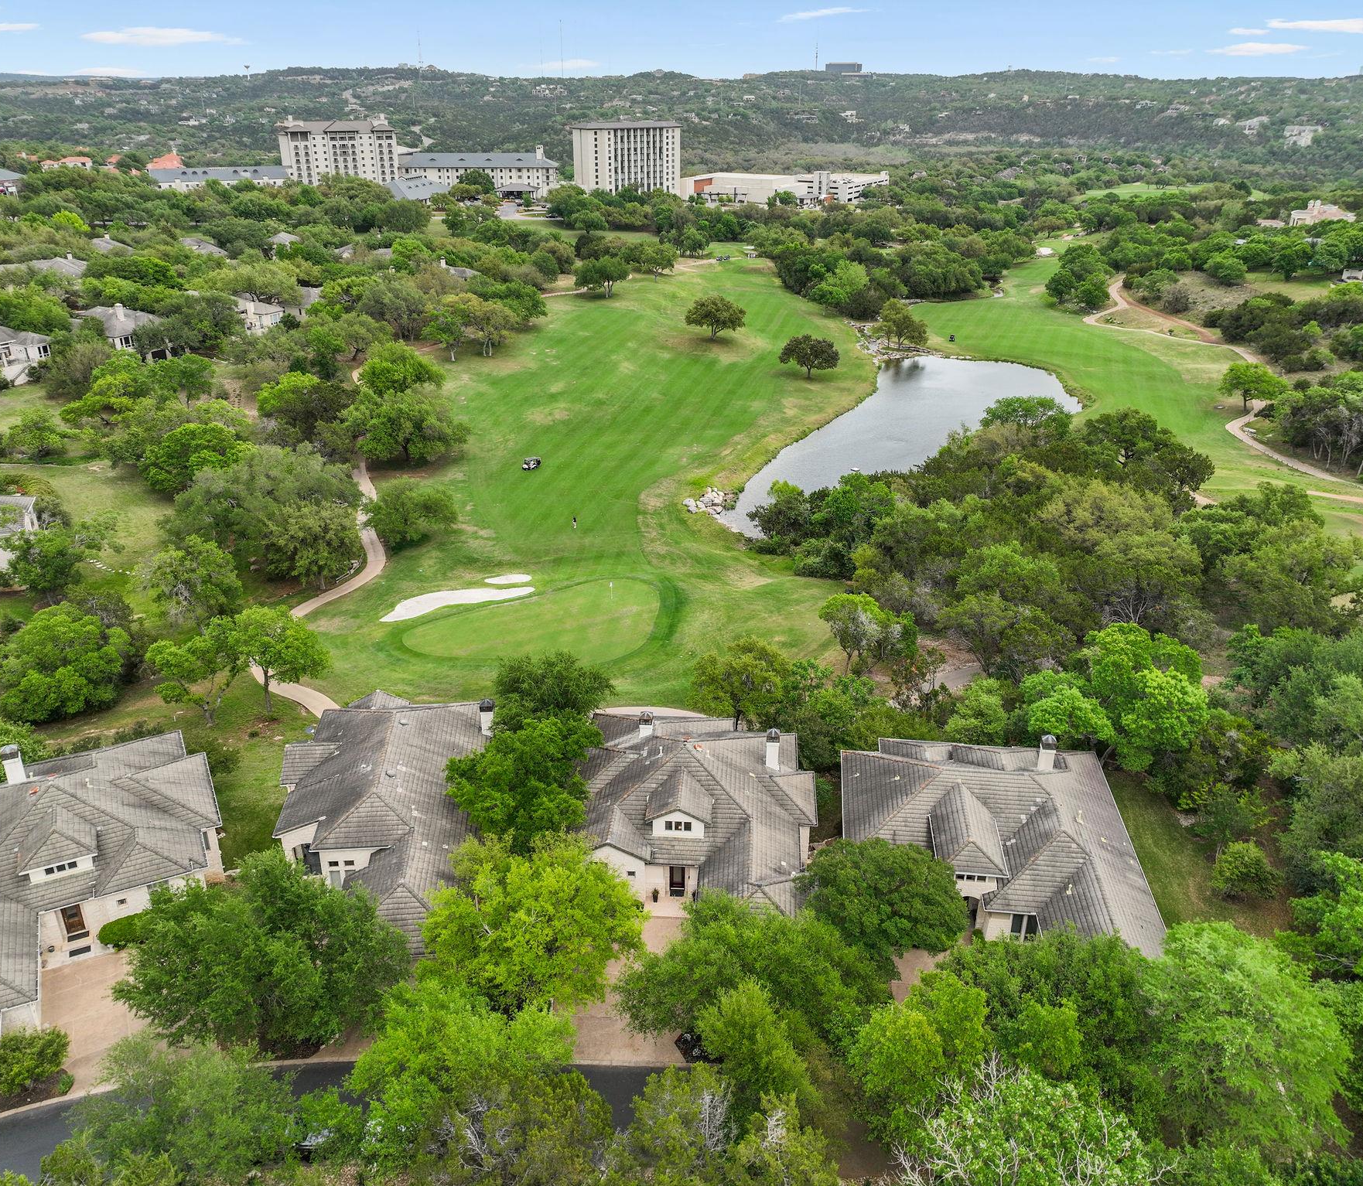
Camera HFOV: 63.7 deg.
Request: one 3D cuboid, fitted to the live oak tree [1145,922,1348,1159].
[{"bbox_3d":[28.630,23.090,55.990,9.400,12.000,9.600,0,24,0],"label":"live oak tree"}]

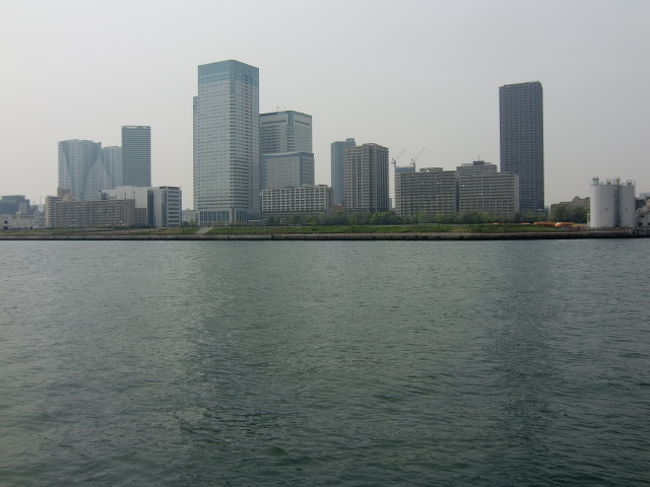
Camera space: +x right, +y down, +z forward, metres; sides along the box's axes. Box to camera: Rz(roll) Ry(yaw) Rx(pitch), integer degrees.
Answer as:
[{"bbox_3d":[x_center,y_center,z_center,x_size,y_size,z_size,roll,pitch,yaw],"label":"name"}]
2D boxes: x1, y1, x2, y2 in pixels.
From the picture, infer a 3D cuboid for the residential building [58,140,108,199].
[{"bbox_3d":[-560.880,-133.800,1456.170,65.000,194.450,65.000,0,2,30],"label":"residential building"}]

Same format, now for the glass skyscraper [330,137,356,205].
[{"bbox_3d":[39.700,-130.420,1373.750,38.050,181.280,39.960,0,2,30],"label":"glass skyscraper"}]

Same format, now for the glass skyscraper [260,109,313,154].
[{"bbox_3d":[-56.470,-103.080,901.570,58.320,156.000,49.510,0,2,30],"label":"glass skyscraper"}]

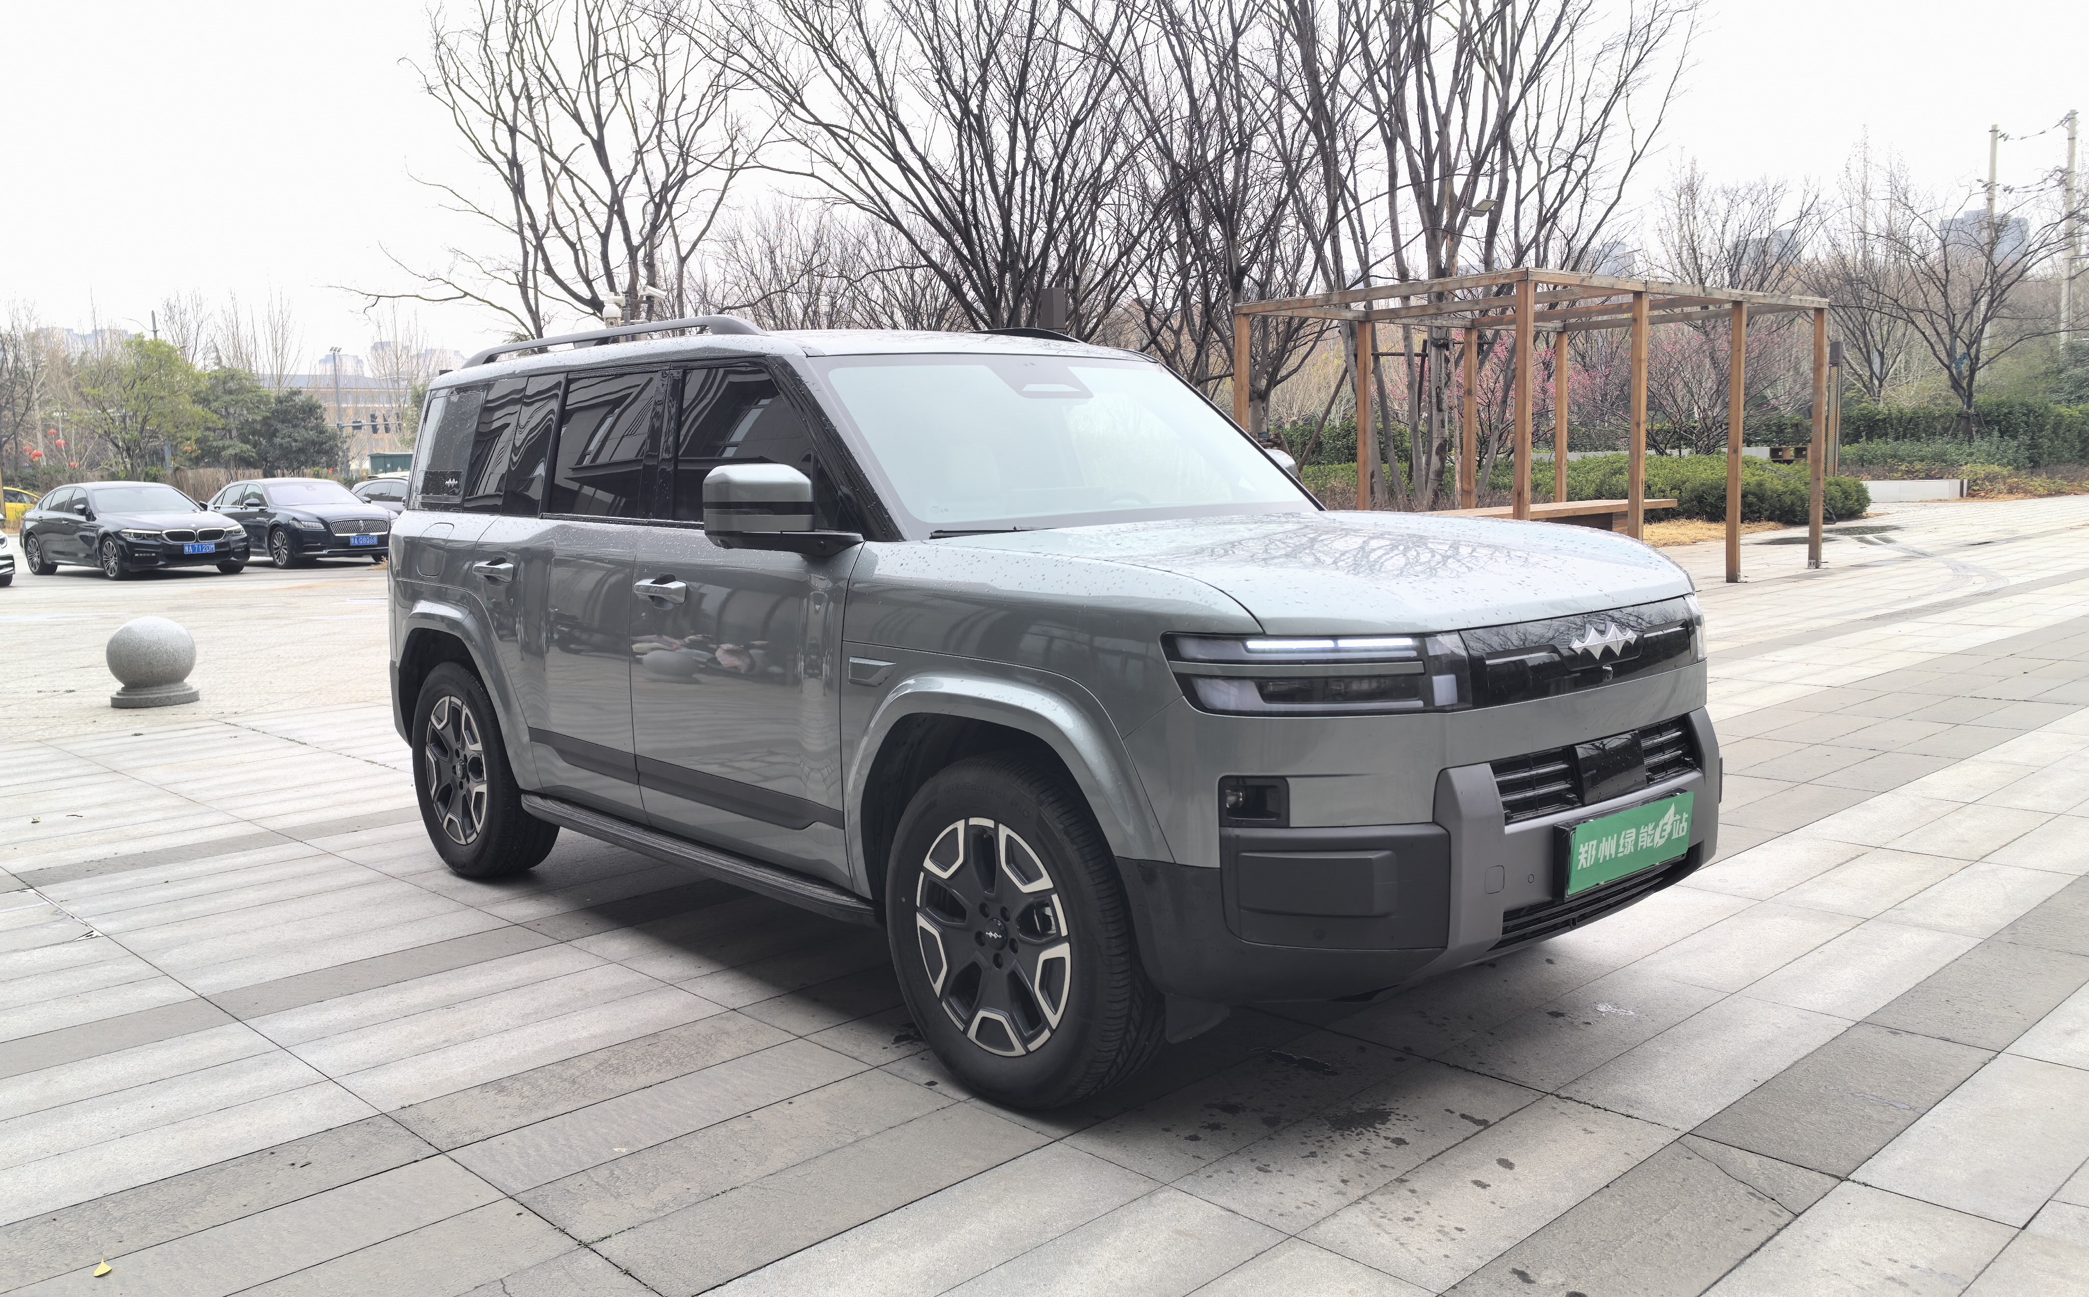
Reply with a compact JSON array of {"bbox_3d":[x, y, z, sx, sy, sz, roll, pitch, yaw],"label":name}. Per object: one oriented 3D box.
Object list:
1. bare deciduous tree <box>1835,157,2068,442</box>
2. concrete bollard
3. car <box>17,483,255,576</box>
[{"bbox_3d":[23.507,-8.127,41.671,6.000,7.700,5.800,2,7,29],"label":"bare deciduous tree"},{"bbox_3d":[-5.789,0.075,10.580,0.511,0.559,0.511,-1,6,0],"label":"concrete bollard"},{"bbox_3d":[-14.906,-1.953,26.464,5.090,1.490,1.920,4,8,39],"label":"car"}]

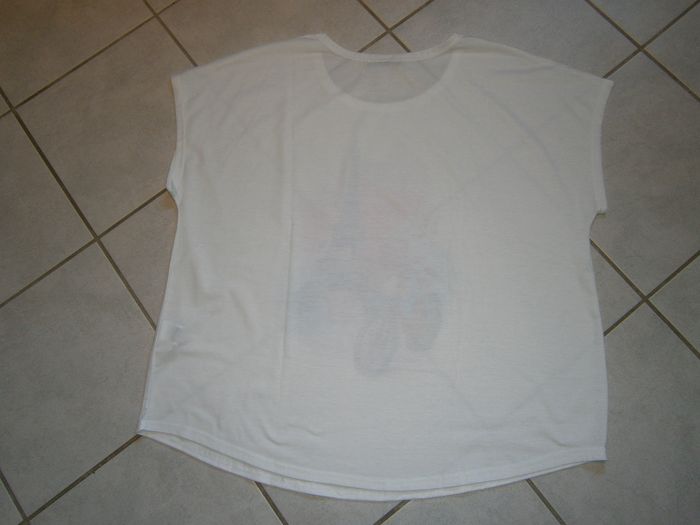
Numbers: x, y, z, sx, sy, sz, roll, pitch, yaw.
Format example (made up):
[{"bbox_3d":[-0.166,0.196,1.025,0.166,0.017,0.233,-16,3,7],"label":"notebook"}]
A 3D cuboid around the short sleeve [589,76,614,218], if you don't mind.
[{"bbox_3d":[0.401,-0.191,0.843,0.038,0.015,0.238,7,76,6],"label":"short sleeve"}]

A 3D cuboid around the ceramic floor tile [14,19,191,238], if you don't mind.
[{"bbox_3d":[-0.386,-0.247,0.922,0.300,0.010,0.300,-37,76,-6],"label":"ceramic floor tile"}]

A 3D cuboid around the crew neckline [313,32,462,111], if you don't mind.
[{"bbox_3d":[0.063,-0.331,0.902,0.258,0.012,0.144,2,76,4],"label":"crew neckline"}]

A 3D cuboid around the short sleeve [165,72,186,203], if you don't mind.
[{"bbox_3d":[-0.294,-0.214,0.896,0.036,0.015,0.240,-4,75,3],"label":"short sleeve"}]

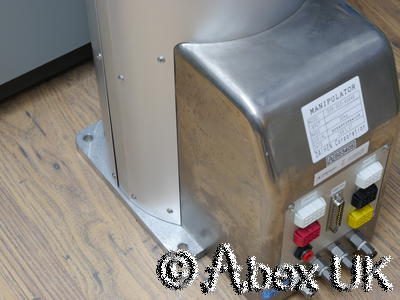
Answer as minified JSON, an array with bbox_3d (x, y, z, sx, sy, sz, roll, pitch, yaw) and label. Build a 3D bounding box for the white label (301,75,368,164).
[{"bbox_3d":[0.116,-0.026,0.732,0.065,0.054,0.002,-29,30,-24],"label":"white label"}]

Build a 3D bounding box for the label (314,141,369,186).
[{"bbox_3d":[0.127,0.011,0.764,0.066,0.014,0.002,-29,54,-24],"label":"label"}]

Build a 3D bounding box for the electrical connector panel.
[{"bbox_3d":[0.132,0.069,0.803,0.128,0.122,0.022,-29,53,-23],"label":"electrical connector panel"}]

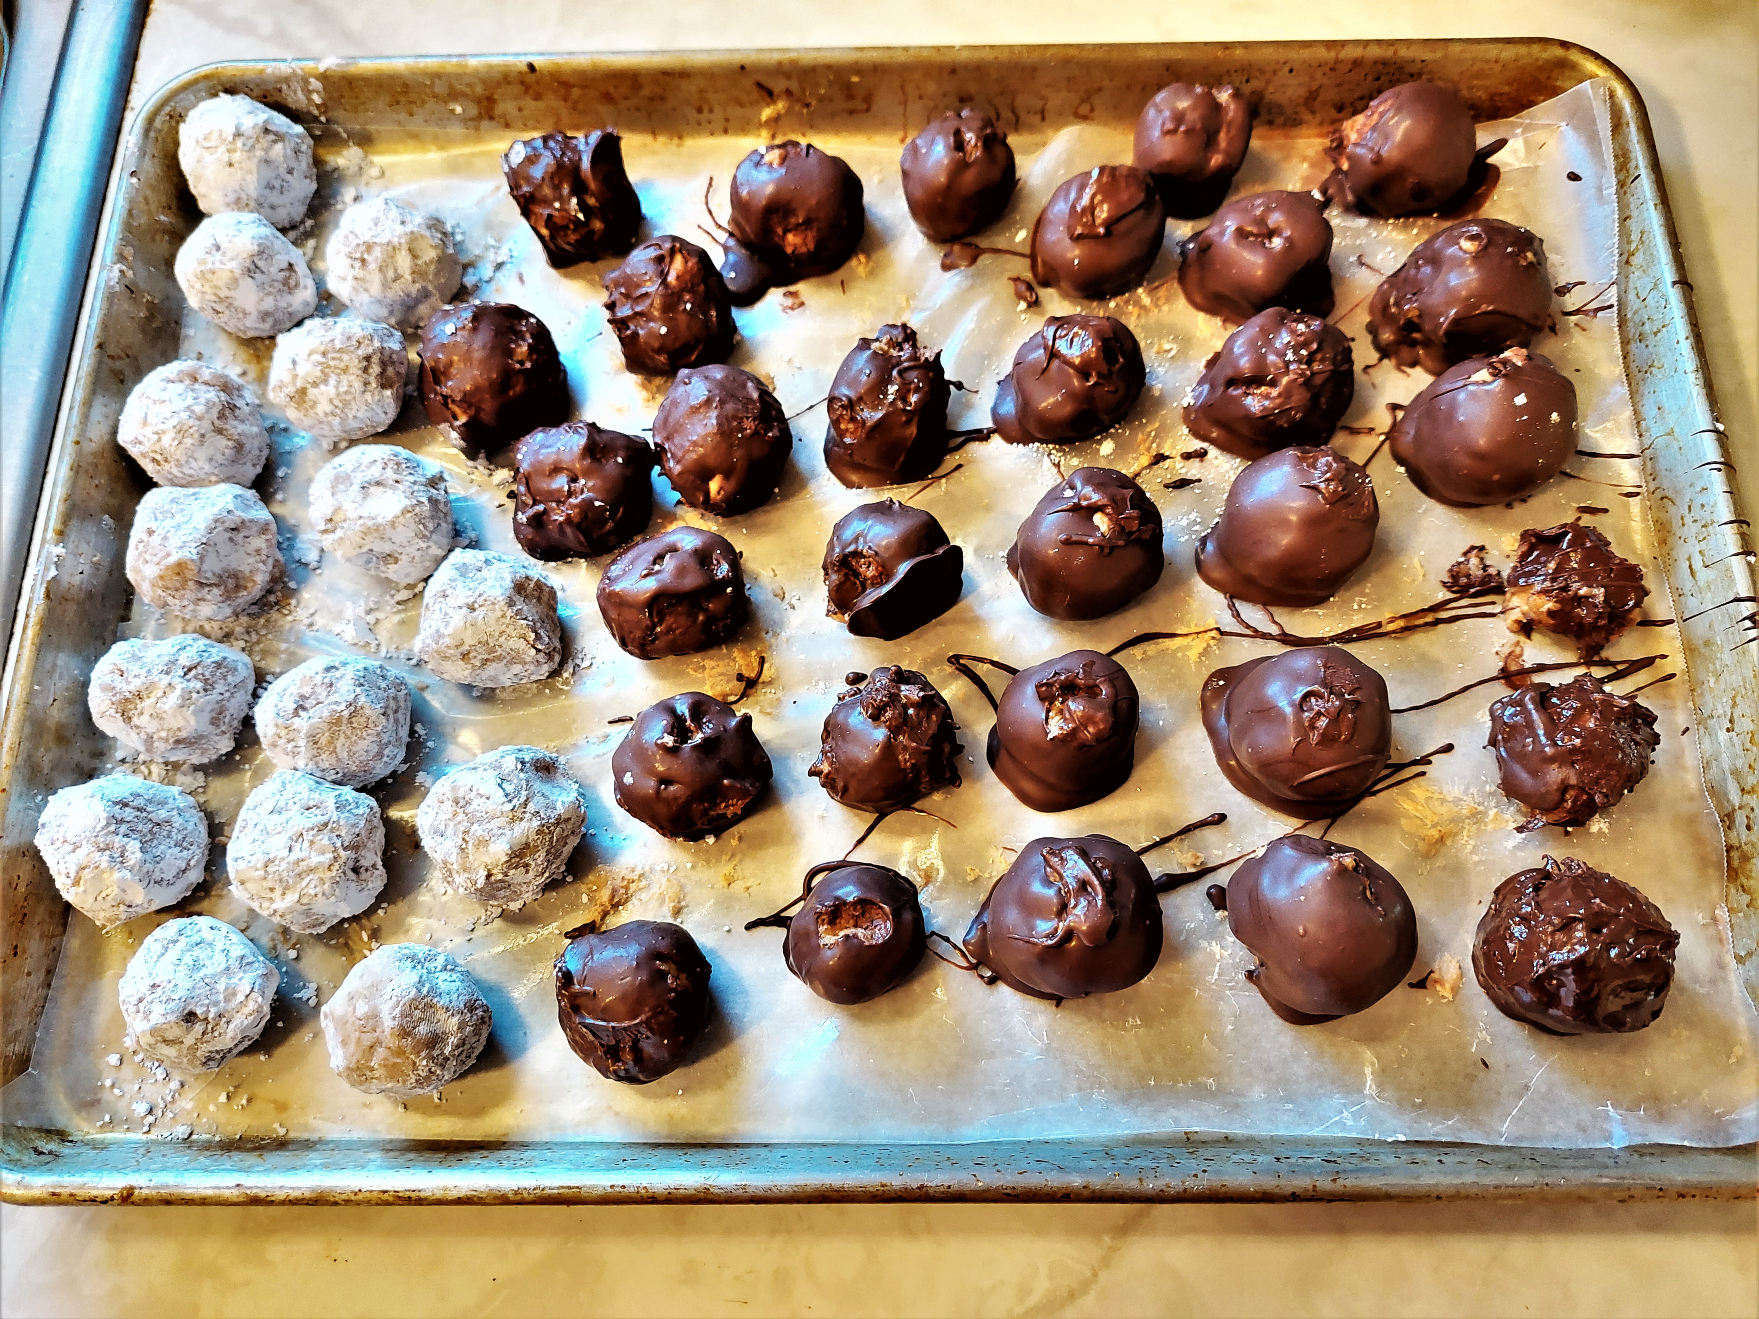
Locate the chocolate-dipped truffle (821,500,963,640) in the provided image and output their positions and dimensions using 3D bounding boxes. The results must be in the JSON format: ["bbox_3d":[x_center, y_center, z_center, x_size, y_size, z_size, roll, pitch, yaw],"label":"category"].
[{"bbox_3d":[0.003,-0.024,0.326,0.038,0.033,0.039,0,70,1],"label":"chocolate-dipped truffle"}]

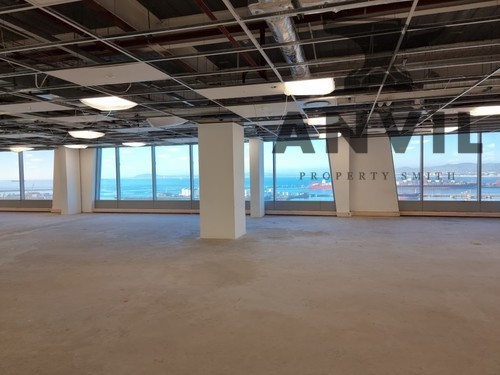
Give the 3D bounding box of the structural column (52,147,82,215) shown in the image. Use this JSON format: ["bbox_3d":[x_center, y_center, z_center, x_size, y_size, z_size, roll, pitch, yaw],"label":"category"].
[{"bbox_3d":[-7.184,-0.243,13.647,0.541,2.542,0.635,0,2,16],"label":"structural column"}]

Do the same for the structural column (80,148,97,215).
[{"bbox_3d":[-6.472,-0.262,13.974,0.566,2.532,0.298,0,2,16],"label":"structural column"}]

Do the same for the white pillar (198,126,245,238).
[{"bbox_3d":[-0.616,-0.140,7.938,0.789,2.532,0.765,0,2,16],"label":"white pillar"}]

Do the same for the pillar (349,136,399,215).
[{"bbox_3d":[4.524,-0.406,12.738,1.720,2.885,0.420,0,2,16],"label":"pillar"}]

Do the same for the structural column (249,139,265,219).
[{"bbox_3d":[0.225,-0.294,11.530,0.323,2.542,0.496,0,2,16],"label":"structural column"}]

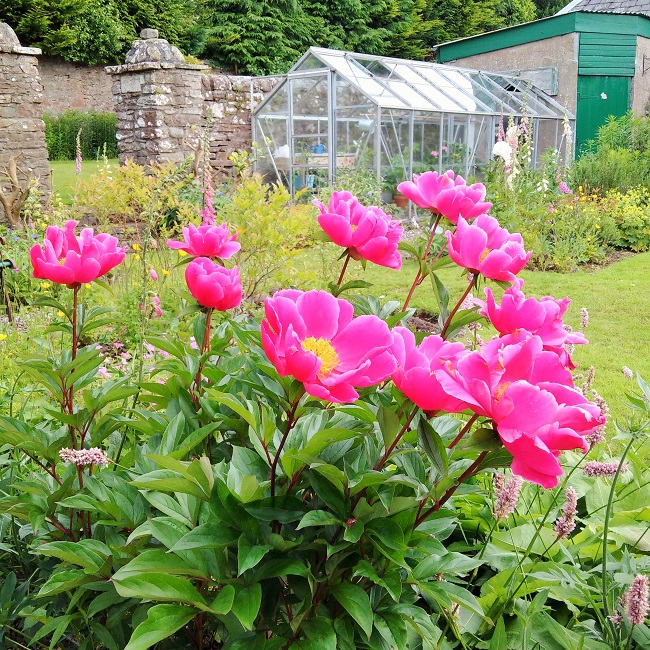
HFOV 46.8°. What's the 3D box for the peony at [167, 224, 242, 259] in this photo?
[{"bbox_3d":[-0.199,-0.138,1.230,0.118,0.058,0.115,-1,13,0],"label":"peony"}]

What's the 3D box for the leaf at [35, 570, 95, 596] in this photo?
[{"bbox_3d":[-0.327,0.327,0.950,0.082,0.030,0.045,-19,18,-18],"label":"leaf"}]

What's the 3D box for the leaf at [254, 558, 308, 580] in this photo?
[{"bbox_3d":[-0.053,0.293,0.900,0.068,0.024,0.045,-1,13,0],"label":"leaf"}]

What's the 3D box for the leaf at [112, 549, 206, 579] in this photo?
[{"bbox_3d":[-0.203,0.293,0.920,0.115,0.030,0.050,-3,13,-12],"label":"leaf"}]

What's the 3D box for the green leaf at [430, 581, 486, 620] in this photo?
[{"bbox_3d":[0.164,0.339,0.920,0.085,0.030,0.040,29,24,21],"label":"green leaf"}]

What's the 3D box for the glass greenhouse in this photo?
[{"bbox_3d":[1.474,-2.560,10.307,1.870,1.920,4.920,10,17,40],"label":"glass greenhouse"}]

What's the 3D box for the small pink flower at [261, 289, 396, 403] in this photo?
[{"bbox_3d":[0.005,0.025,0.900,0.150,0.118,0.115,-4,13,-14],"label":"small pink flower"}]

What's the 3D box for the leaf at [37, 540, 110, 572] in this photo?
[{"bbox_3d":[-0.318,0.294,0.950,0.095,0.030,0.045,6,11,-15],"label":"leaf"}]

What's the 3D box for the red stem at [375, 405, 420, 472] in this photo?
[{"bbox_3d":[0.093,0.145,0.960,0.009,0.108,0.009,36,-11,0],"label":"red stem"}]

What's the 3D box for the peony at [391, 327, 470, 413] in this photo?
[{"bbox_3d":[0.140,0.058,0.980,0.108,0.105,0.105,-2,13,-6],"label":"peony"}]

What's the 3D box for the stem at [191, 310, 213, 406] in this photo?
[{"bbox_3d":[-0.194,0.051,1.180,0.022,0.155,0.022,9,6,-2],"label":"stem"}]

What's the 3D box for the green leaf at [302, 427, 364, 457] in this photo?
[{"bbox_3d":[0.009,0.143,0.920,0.072,0.030,0.045,-1,13,0],"label":"green leaf"}]

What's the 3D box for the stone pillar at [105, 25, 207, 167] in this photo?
[{"bbox_3d":[-2.190,-2.741,9.835,0.920,2.150,0.920,10,17,40],"label":"stone pillar"}]

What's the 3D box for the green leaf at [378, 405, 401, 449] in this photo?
[{"bbox_3d":[0.082,0.131,0.960,0.029,0.056,0.022,-1,13,0],"label":"green leaf"}]

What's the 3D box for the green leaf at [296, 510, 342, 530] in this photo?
[{"bbox_3d":[-0.007,0.239,0.920,0.058,0.022,0.030,-9,14,-15],"label":"green leaf"}]

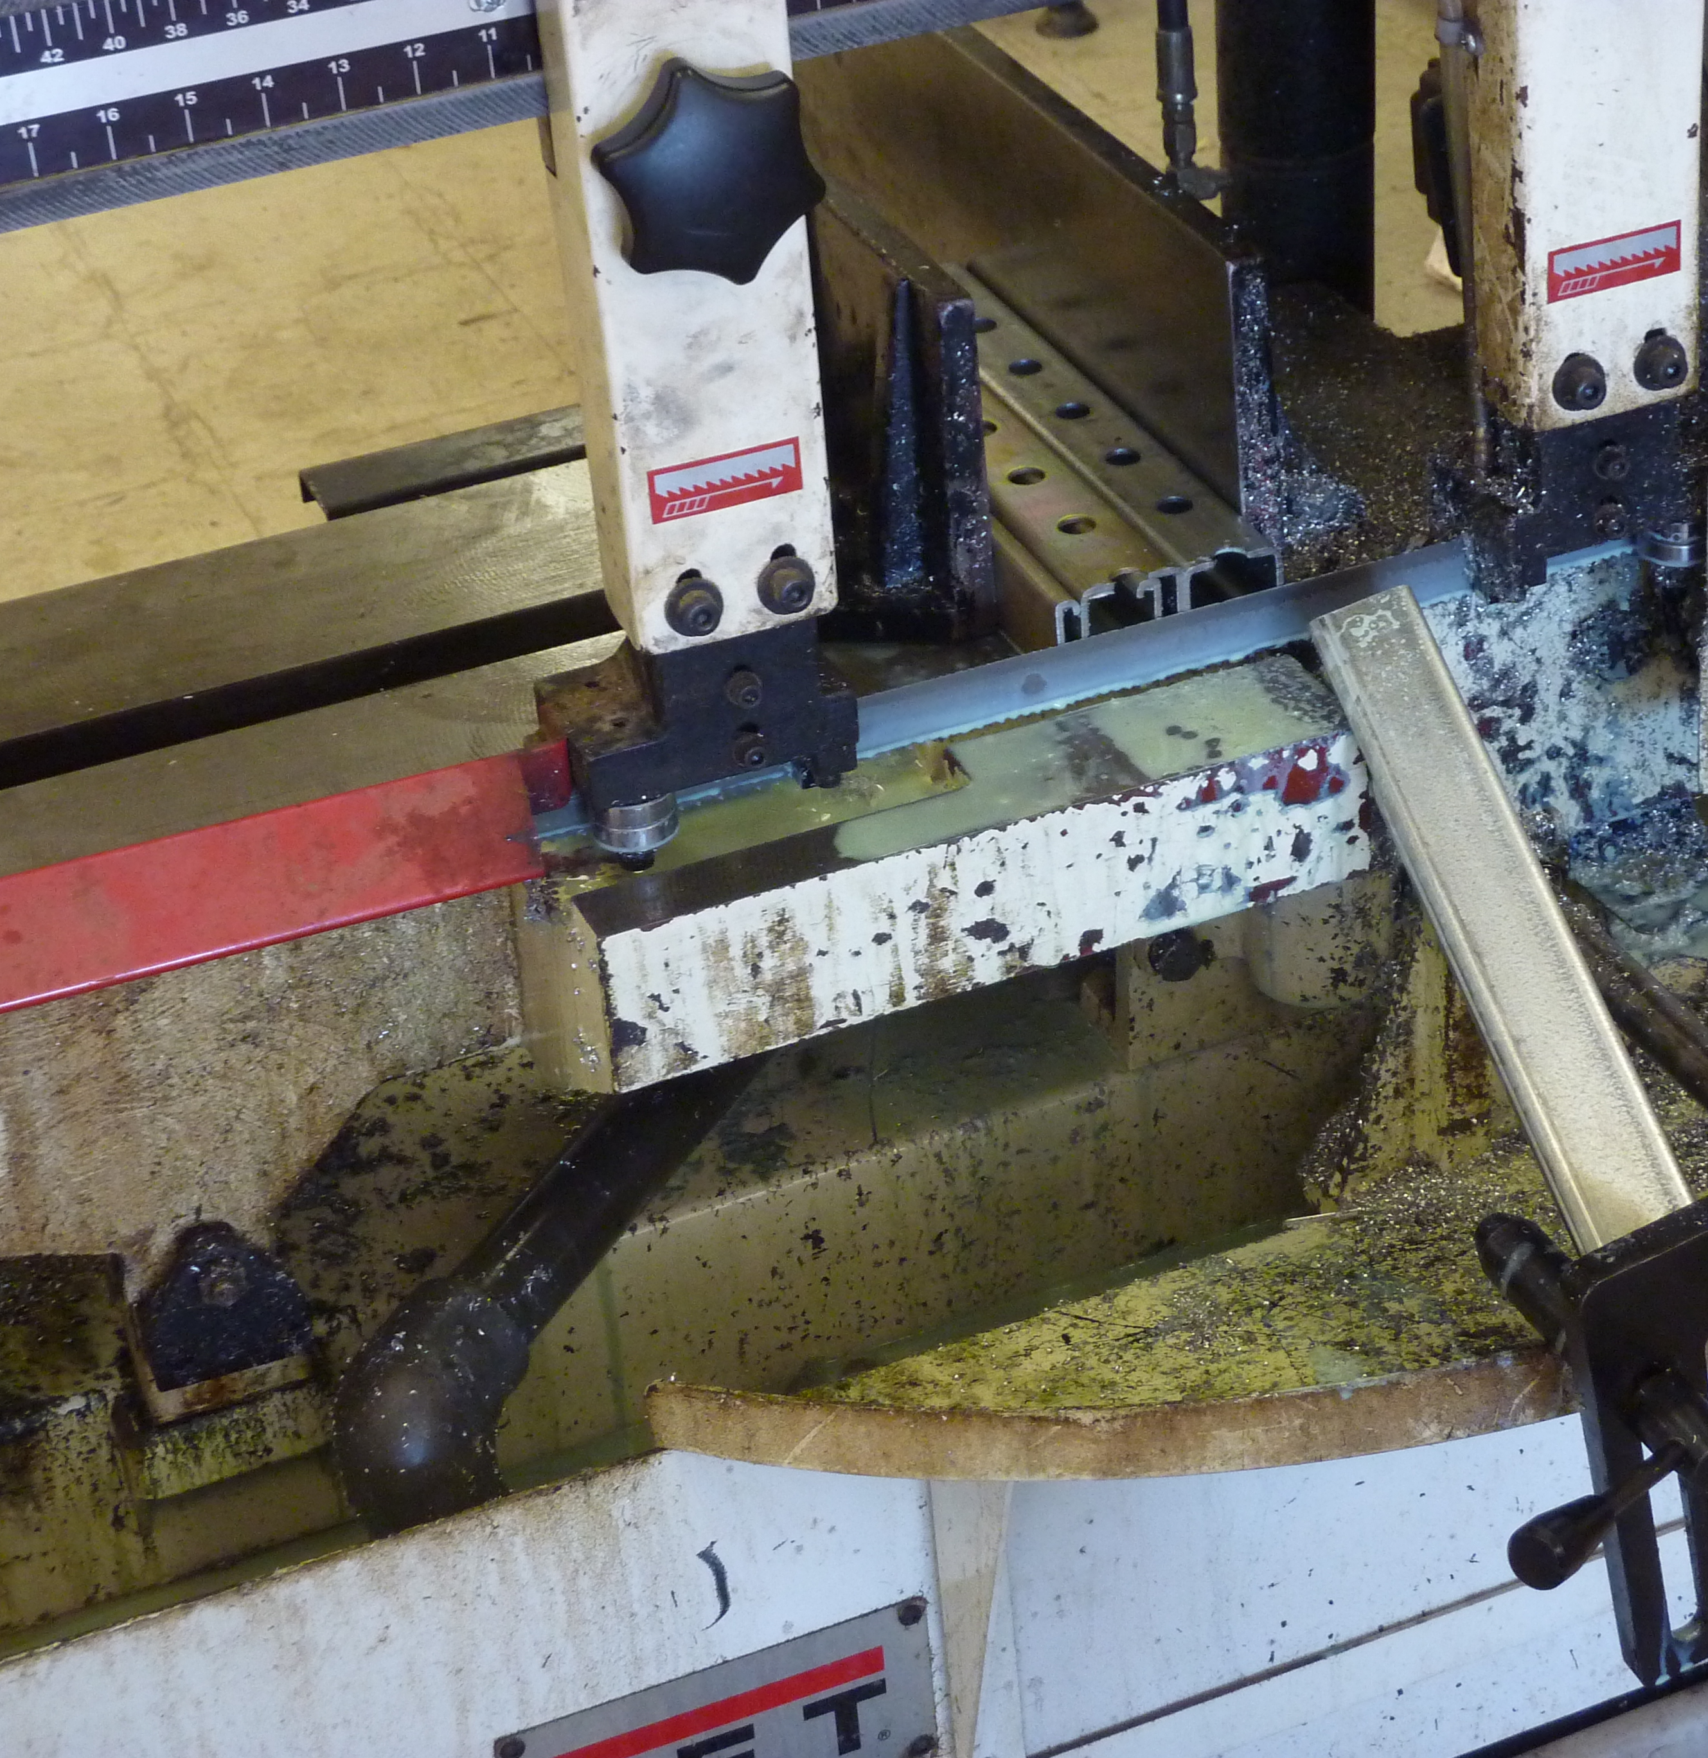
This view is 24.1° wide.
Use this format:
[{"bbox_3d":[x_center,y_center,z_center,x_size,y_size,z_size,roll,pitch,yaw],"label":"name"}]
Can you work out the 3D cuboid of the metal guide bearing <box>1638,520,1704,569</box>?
[{"bbox_3d":[0.320,-0.136,1.548,0.028,0.019,0.028,-4,32,2],"label":"metal guide bearing"}]

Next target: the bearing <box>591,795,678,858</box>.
[{"bbox_3d":[-0.079,-0.026,1.431,0.030,0.018,0.030,-16,34,-16],"label":"bearing"}]

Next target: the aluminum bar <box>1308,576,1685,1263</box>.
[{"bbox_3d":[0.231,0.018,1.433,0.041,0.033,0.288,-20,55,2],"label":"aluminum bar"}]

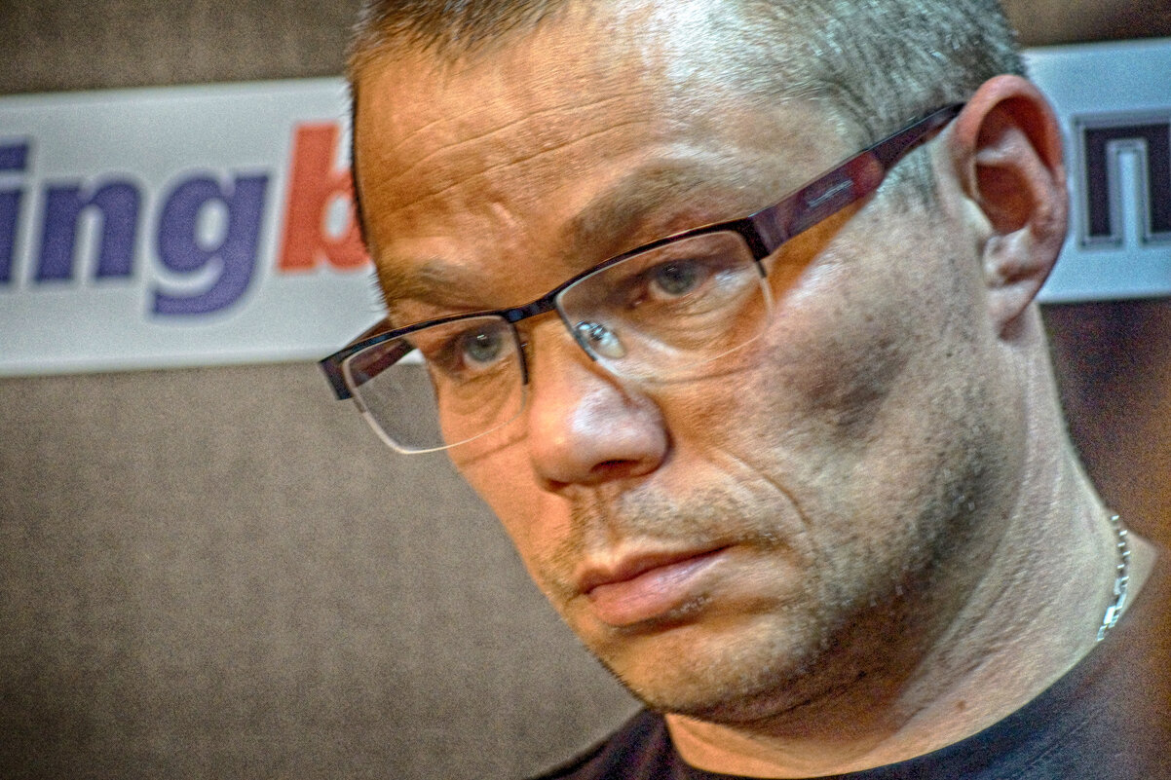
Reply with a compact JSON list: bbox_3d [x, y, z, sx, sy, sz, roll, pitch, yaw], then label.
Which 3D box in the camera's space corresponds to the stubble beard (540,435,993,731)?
[{"bbox_3d":[0.039,0.054,2.149,0.134,0.079,0.094,-20,-1,33],"label":"stubble beard"}]

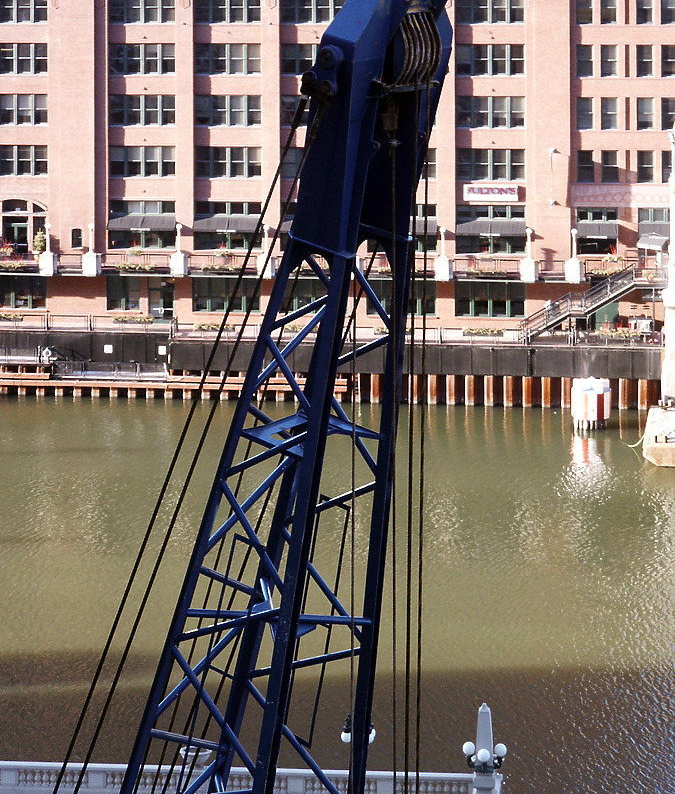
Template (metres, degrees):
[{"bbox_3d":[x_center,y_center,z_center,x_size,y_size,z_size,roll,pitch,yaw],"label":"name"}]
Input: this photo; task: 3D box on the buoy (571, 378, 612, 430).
[{"bbox_3d":[14.896,0.381,154.000,2.400,2.750,2.400,1,12,8],"label":"buoy"}]

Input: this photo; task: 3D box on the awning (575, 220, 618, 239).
[{"bbox_3d":[16.570,-10.586,167.166,2.700,0.900,1.100,1,12,8],"label":"awning"}]

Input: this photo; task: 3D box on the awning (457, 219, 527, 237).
[{"bbox_3d":[9.858,-10.774,168.105,4.500,0.920,1.100,1,12,8],"label":"awning"}]

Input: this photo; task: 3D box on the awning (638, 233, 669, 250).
[{"bbox_3d":[19.594,-9.704,163.349,1.850,0.950,1.200,4,12,20],"label":"awning"}]

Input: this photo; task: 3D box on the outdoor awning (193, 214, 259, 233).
[{"bbox_3d":[-7.187,-11.213,170.496,4.400,0.920,1.100,1,12,8],"label":"outdoor awning"}]

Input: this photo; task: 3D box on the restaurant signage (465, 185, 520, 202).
[{"bbox_3d":[9.815,-13.031,167.908,3.500,1.100,0.300,1,12,8],"label":"restaurant signage"}]

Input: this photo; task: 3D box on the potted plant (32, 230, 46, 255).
[{"bbox_3d":[-19.435,-9.995,171.548,0.920,2.000,0.920,1,12,8],"label":"potted plant"}]

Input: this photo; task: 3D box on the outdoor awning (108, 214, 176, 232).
[{"bbox_3d":[-12.719,-11.329,171.277,4.400,0.920,1.100,1,12,8],"label":"outdoor awning"}]

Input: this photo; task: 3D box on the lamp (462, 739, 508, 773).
[{"bbox_3d":[4.375,10.678,78.000,1.320,0.900,1.300,1,12,5],"label":"lamp"}]

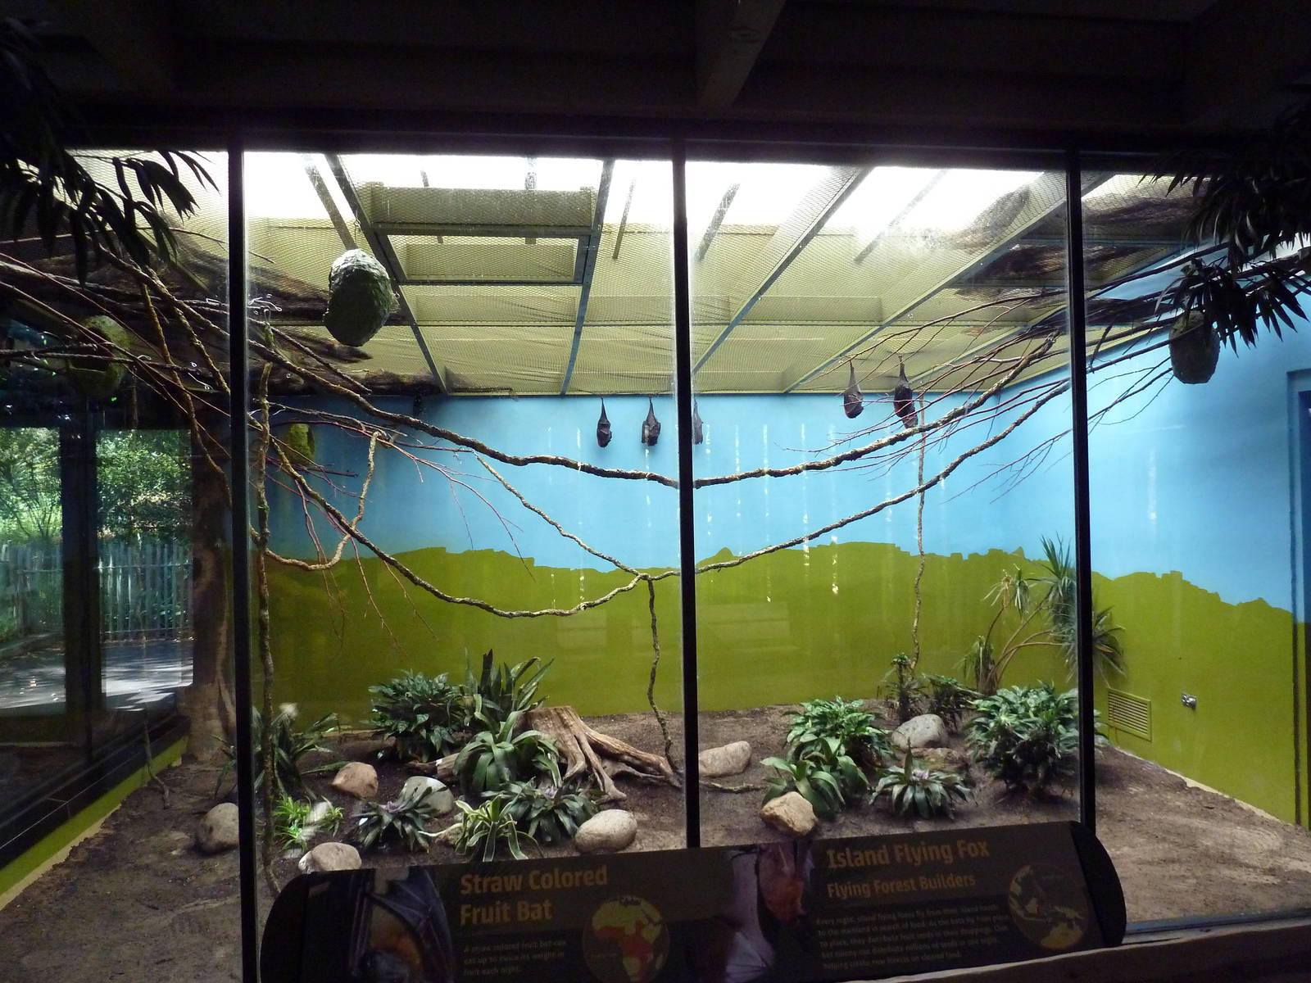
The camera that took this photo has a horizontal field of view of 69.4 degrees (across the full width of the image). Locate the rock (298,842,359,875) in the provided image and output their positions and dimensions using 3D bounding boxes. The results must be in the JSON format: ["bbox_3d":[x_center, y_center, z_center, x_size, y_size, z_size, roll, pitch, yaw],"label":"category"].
[{"bbox_3d":[-1.183,1.345,3.442,0.222,0.119,0.189,-1,0,-19],"label":"rock"}]

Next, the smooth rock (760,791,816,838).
[{"bbox_3d":[0.532,1.288,3.788,0.223,0.162,0.190,-1,0,8],"label":"smooth rock"}]

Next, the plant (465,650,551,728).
[{"bbox_3d":[-0.804,1.128,5.171,0.470,0.490,0.423,-1,1,-9],"label":"plant"}]

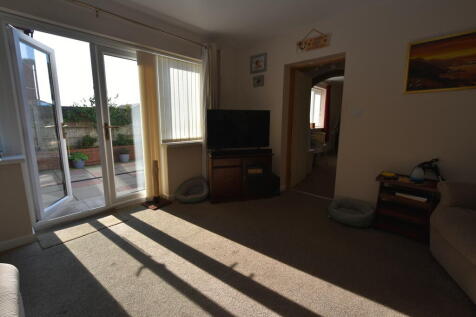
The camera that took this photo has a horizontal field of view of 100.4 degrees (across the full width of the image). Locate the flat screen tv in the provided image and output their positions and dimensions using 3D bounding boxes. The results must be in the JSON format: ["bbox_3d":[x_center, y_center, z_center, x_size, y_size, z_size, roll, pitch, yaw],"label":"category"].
[{"bbox_3d":[0.023,-0.434,2.984,0.948,0.556,0.082,-2,9,-15],"label":"flat screen tv"}]

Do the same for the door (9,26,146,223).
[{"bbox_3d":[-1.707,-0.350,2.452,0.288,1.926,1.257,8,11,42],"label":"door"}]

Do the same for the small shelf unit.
[{"bbox_3d":[1.711,0.485,2.052,0.433,0.536,0.319,7,11,40],"label":"small shelf unit"}]

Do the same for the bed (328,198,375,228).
[{"bbox_3d":[1.306,0.630,2.270,0.494,0.180,0.494,7,11,40],"label":"bed"}]

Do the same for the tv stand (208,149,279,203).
[{"bbox_3d":[0.037,0.263,3.046,0.948,0.669,0.412,-2,9,-15],"label":"tv stand"}]

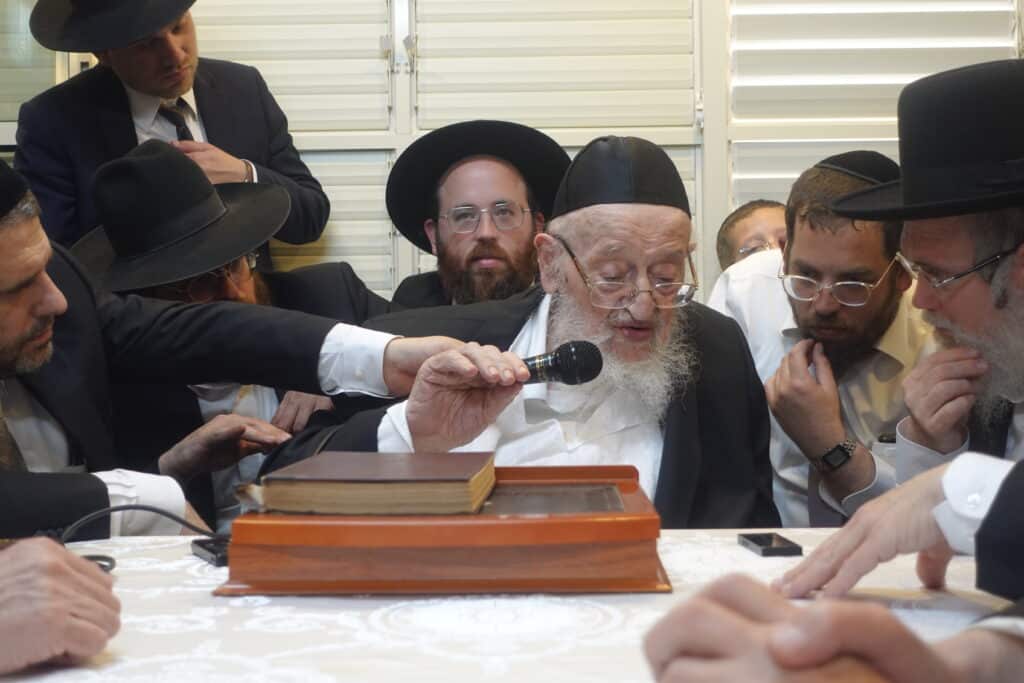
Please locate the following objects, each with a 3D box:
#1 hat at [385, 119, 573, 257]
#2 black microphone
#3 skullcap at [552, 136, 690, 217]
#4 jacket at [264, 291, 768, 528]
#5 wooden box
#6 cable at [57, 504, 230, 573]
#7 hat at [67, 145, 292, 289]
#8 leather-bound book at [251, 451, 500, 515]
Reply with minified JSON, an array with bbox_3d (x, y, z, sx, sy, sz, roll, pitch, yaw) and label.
[{"bbox_3d":[-0.053,-0.277,2.270,0.300,0.135,0.330,-1,-41,-3],"label":"hat"},{"bbox_3d":[0.018,0.034,1.605,0.180,0.051,0.051,-11,1,-7],"label":"black microphone"},{"bbox_3d":[0.129,-0.193,1.660,0.168,0.105,0.185,0,-4,-18],"label":"skullcap"},{"bbox_3d":[0.010,0.220,1.770,0.660,0.600,0.400,-1,0,-3],"label":"jacket"},{"bbox_3d":[-0.057,0.185,1.437,0.417,0.088,0.335,-1,0,2],"label":"wooden box"},{"bbox_3d":[-0.393,0.208,1.480,0.195,0.072,0.120,-1,0,0],"label":"cable"},{"bbox_3d":[-0.484,-0.200,1.980,0.305,0.140,0.340,-37,38,-29],"label":"hat"},{"bbox_3d":[-0.126,0.145,1.440,0.198,0.037,0.270,-1,0,4],"label":"leather-bound book"}]

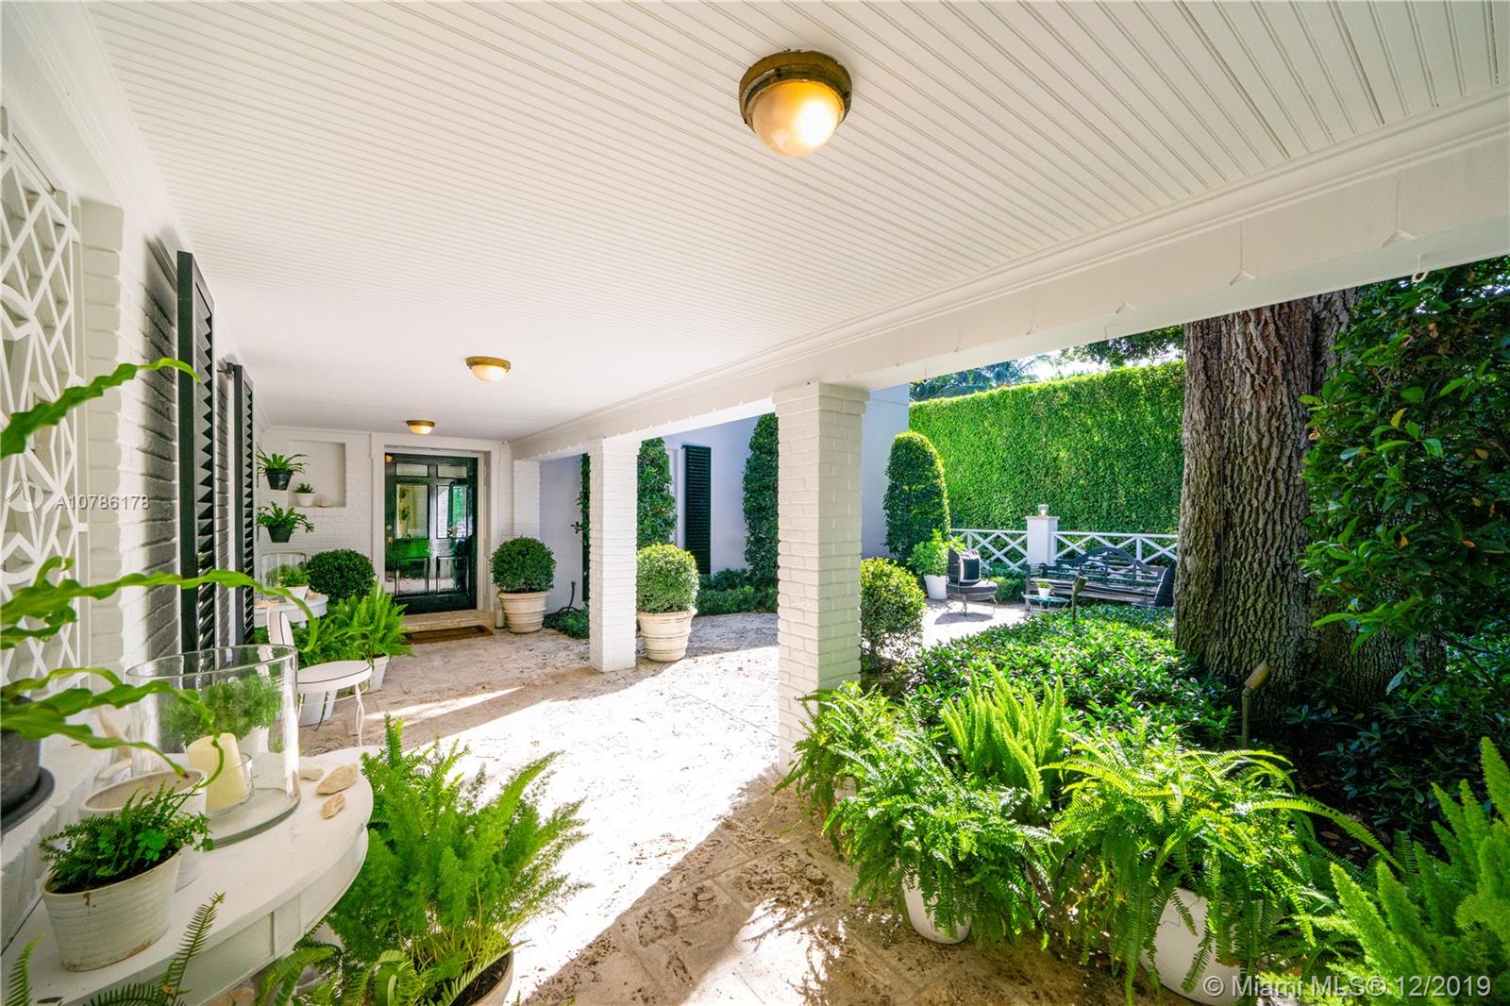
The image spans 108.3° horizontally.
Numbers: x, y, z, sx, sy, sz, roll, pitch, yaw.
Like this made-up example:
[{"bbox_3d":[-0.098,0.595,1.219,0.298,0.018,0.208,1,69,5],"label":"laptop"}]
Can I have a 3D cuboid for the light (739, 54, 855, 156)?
[{"bbox_3d":[0.087,-0.800,1.158,0.236,0.133,0.236,0,0,0],"label":"light"}]

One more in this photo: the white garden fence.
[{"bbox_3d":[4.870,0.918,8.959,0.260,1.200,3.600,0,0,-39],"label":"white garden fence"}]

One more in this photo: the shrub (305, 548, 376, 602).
[{"bbox_3d":[-4.187,0.998,5.520,0.600,1.070,0.600,0,0,-39],"label":"shrub"}]

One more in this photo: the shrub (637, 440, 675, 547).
[{"bbox_3d":[-1.723,0.216,8.245,1.080,2.748,1.080,0,0,-37],"label":"shrub"}]

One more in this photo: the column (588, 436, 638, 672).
[{"bbox_3d":[-1.416,0.471,5.451,0.353,2.258,0.353,0,0,-37],"label":"column"}]

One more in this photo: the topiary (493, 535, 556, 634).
[{"bbox_3d":[-2.945,1.011,6.920,0.795,1.178,0.795,0,0,-37],"label":"topiary"}]

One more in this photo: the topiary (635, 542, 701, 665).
[{"bbox_3d":[-0.869,0.968,5.420,0.610,1.130,0.610,0,0,0],"label":"topiary"}]

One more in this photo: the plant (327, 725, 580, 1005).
[{"bbox_3d":[-0.825,1.109,1.522,0.667,0.952,0.667,0,0,-27],"label":"plant"}]

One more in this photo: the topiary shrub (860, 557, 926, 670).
[{"bbox_3d":[1.149,1.060,5.301,0.883,1.080,0.883,0,0,11],"label":"topiary shrub"}]

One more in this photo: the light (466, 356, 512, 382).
[{"bbox_3d":[-1.603,-0.793,3.287,0.245,0.112,0.245,0,0,-39],"label":"light"}]

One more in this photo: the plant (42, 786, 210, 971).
[{"bbox_3d":[-0.908,0.531,0.793,0.158,0.200,0.158,0,0,-39],"label":"plant"}]

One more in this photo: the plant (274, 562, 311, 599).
[{"bbox_3d":[-3.075,0.526,3.623,0.175,0.255,0.175,0,0,-39],"label":"plant"}]

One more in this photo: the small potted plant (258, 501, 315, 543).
[{"bbox_3d":[-4.615,0.192,5.371,0.410,0.400,0.400,0,0,-39],"label":"small potted plant"}]

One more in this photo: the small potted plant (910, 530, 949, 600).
[{"bbox_3d":[2.935,1.031,9.129,0.766,1.149,0.766,0,0,-37],"label":"small potted plant"}]

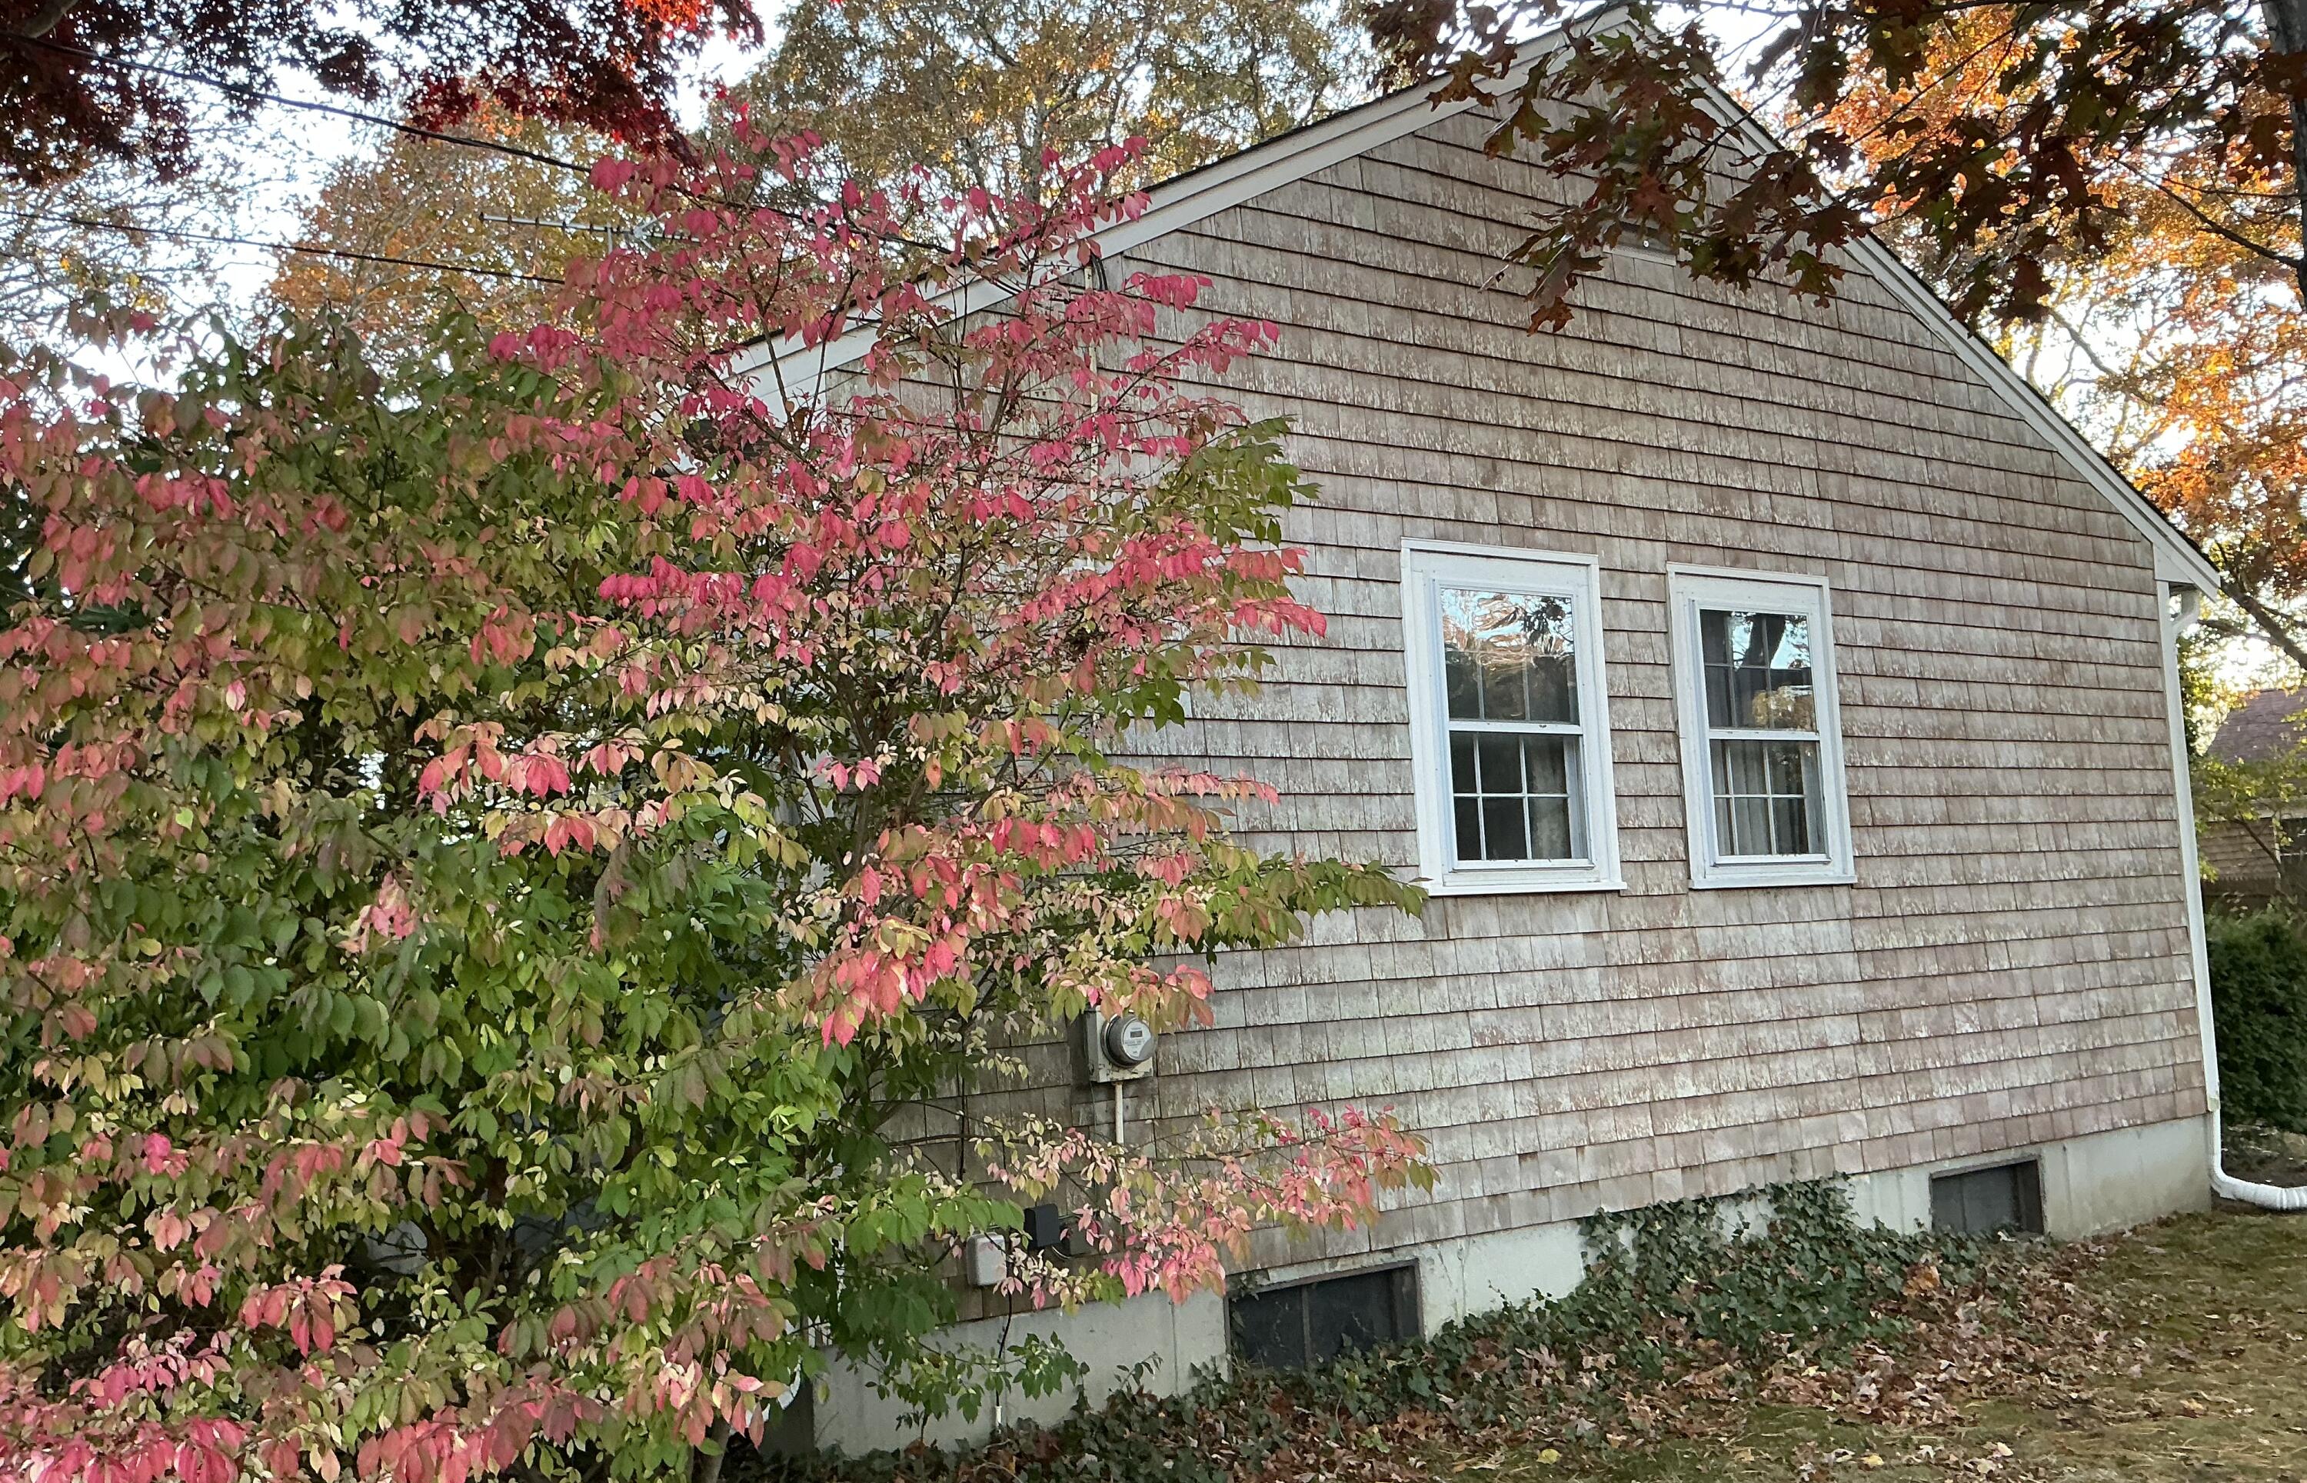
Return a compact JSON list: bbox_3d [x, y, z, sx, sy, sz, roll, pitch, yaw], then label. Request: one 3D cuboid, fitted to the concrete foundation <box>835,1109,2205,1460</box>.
[{"bbox_3d":[2.070,2.068,7.535,7.401,0.462,0.300,1,-7,-32],"label":"concrete foundation"}]

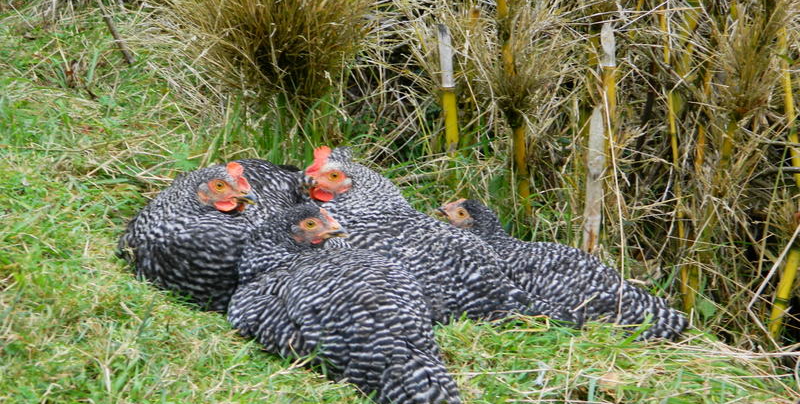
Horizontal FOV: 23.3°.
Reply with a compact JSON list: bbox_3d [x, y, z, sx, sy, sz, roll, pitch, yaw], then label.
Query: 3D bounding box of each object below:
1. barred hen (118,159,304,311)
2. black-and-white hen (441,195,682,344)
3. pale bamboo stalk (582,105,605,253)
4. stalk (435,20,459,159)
[{"bbox_3d":[-0.249,0.045,2.620,0.200,0.205,0.330,8,20,23],"label":"barred hen"},{"bbox_3d":[0.222,0.094,2.750,0.370,0.180,0.175,10,21,28],"label":"black-and-white hen"},{"bbox_3d":[0.294,-0.036,2.950,0.023,0.238,0.023,3,18,-1],"label":"pale bamboo stalk"},{"bbox_3d":[0.077,-0.184,3.150,0.024,0.222,0.024,-5,18,2],"label":"stalk"}]

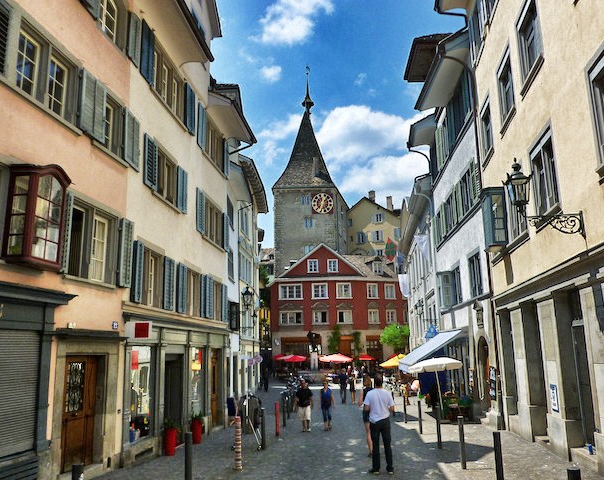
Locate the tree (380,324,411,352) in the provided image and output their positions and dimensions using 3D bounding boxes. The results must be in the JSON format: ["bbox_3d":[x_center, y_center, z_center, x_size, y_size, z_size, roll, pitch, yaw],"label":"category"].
[{"bbox_3d":[8.367,10.397,46.532,3.000,5.000,3.000,-1,-12,0],"label":"tree"}]

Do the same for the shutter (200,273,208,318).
[{"bbox_3d":[-3.350,1.952,17.882,0.070,1.420,0.700,-3,-12,6],"label":"shutter"}]

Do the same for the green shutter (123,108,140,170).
[{"bbox_3d":[-4.125,-2.449,12.680,0.070,1.300,0.730,-3,-12,8],"label":"green shutter"}]

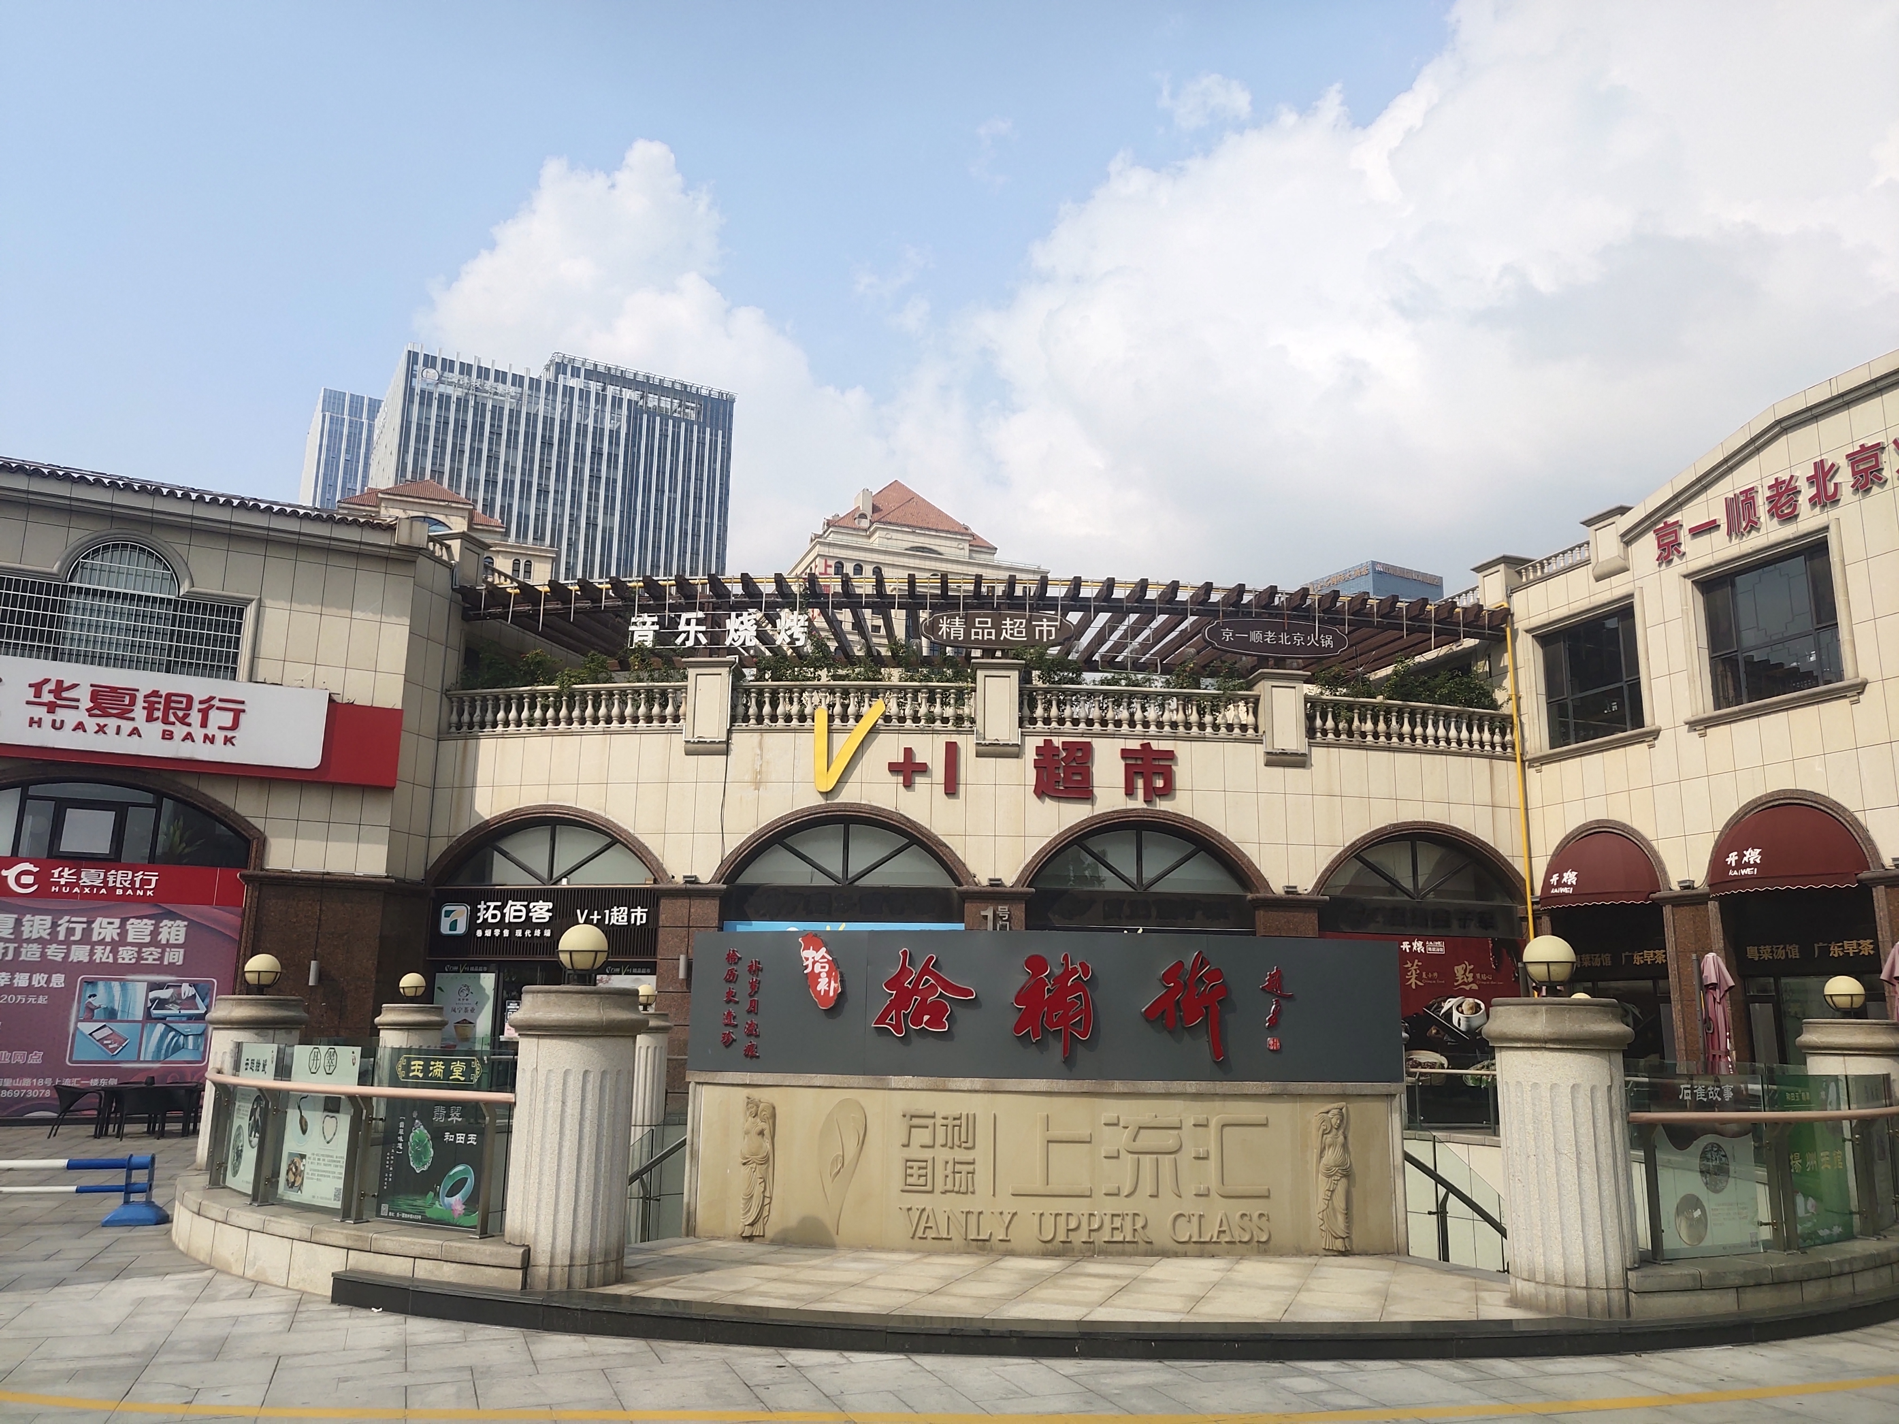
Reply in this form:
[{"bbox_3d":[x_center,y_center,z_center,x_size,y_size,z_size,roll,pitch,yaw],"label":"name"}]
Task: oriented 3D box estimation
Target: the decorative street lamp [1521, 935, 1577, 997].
[{"bbox_3d":[3.527,1.502,9.688,0.300,0.368,0.300,1,-12,0],"label":"decorative street lamp"}]

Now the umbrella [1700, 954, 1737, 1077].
[{"bbox_3d":[8.382,3.833,17.761,0.400,2.450,0.400,-4,-12,24],"label":"umbrella"}]

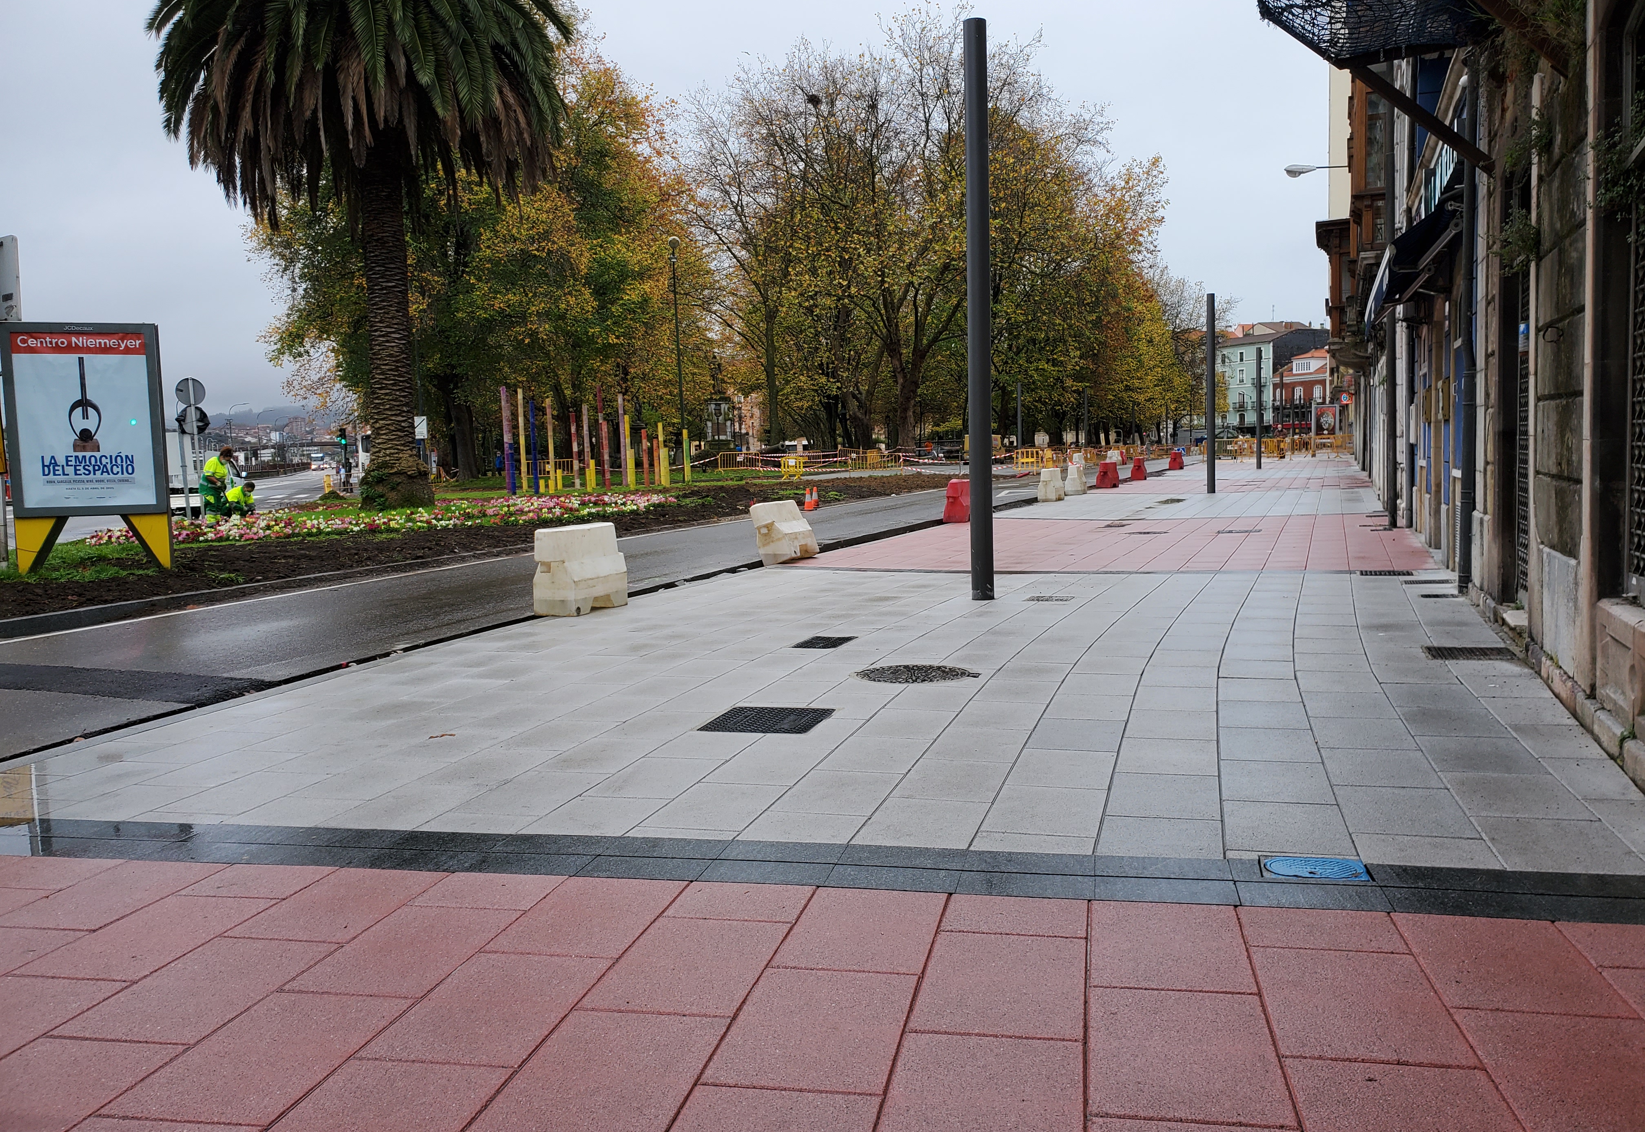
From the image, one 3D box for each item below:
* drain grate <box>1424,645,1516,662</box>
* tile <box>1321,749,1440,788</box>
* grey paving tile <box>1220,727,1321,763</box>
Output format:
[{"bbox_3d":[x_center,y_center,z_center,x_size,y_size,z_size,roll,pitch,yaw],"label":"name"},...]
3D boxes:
[{"bbox_3d":[3.893,0.547,7.439,0.480,0.040,0.480,0,6,18],"label":"drain grate"},{"bbox_3d":[2.261,0.836,5.007,0.400,0.040,0.600,0,6,17],"label":"tile"},{"bbox_3d":[1.960,0.804,5.437,0.400,0.040,0.600,0,6,17],"label":"grey paving tile"}]

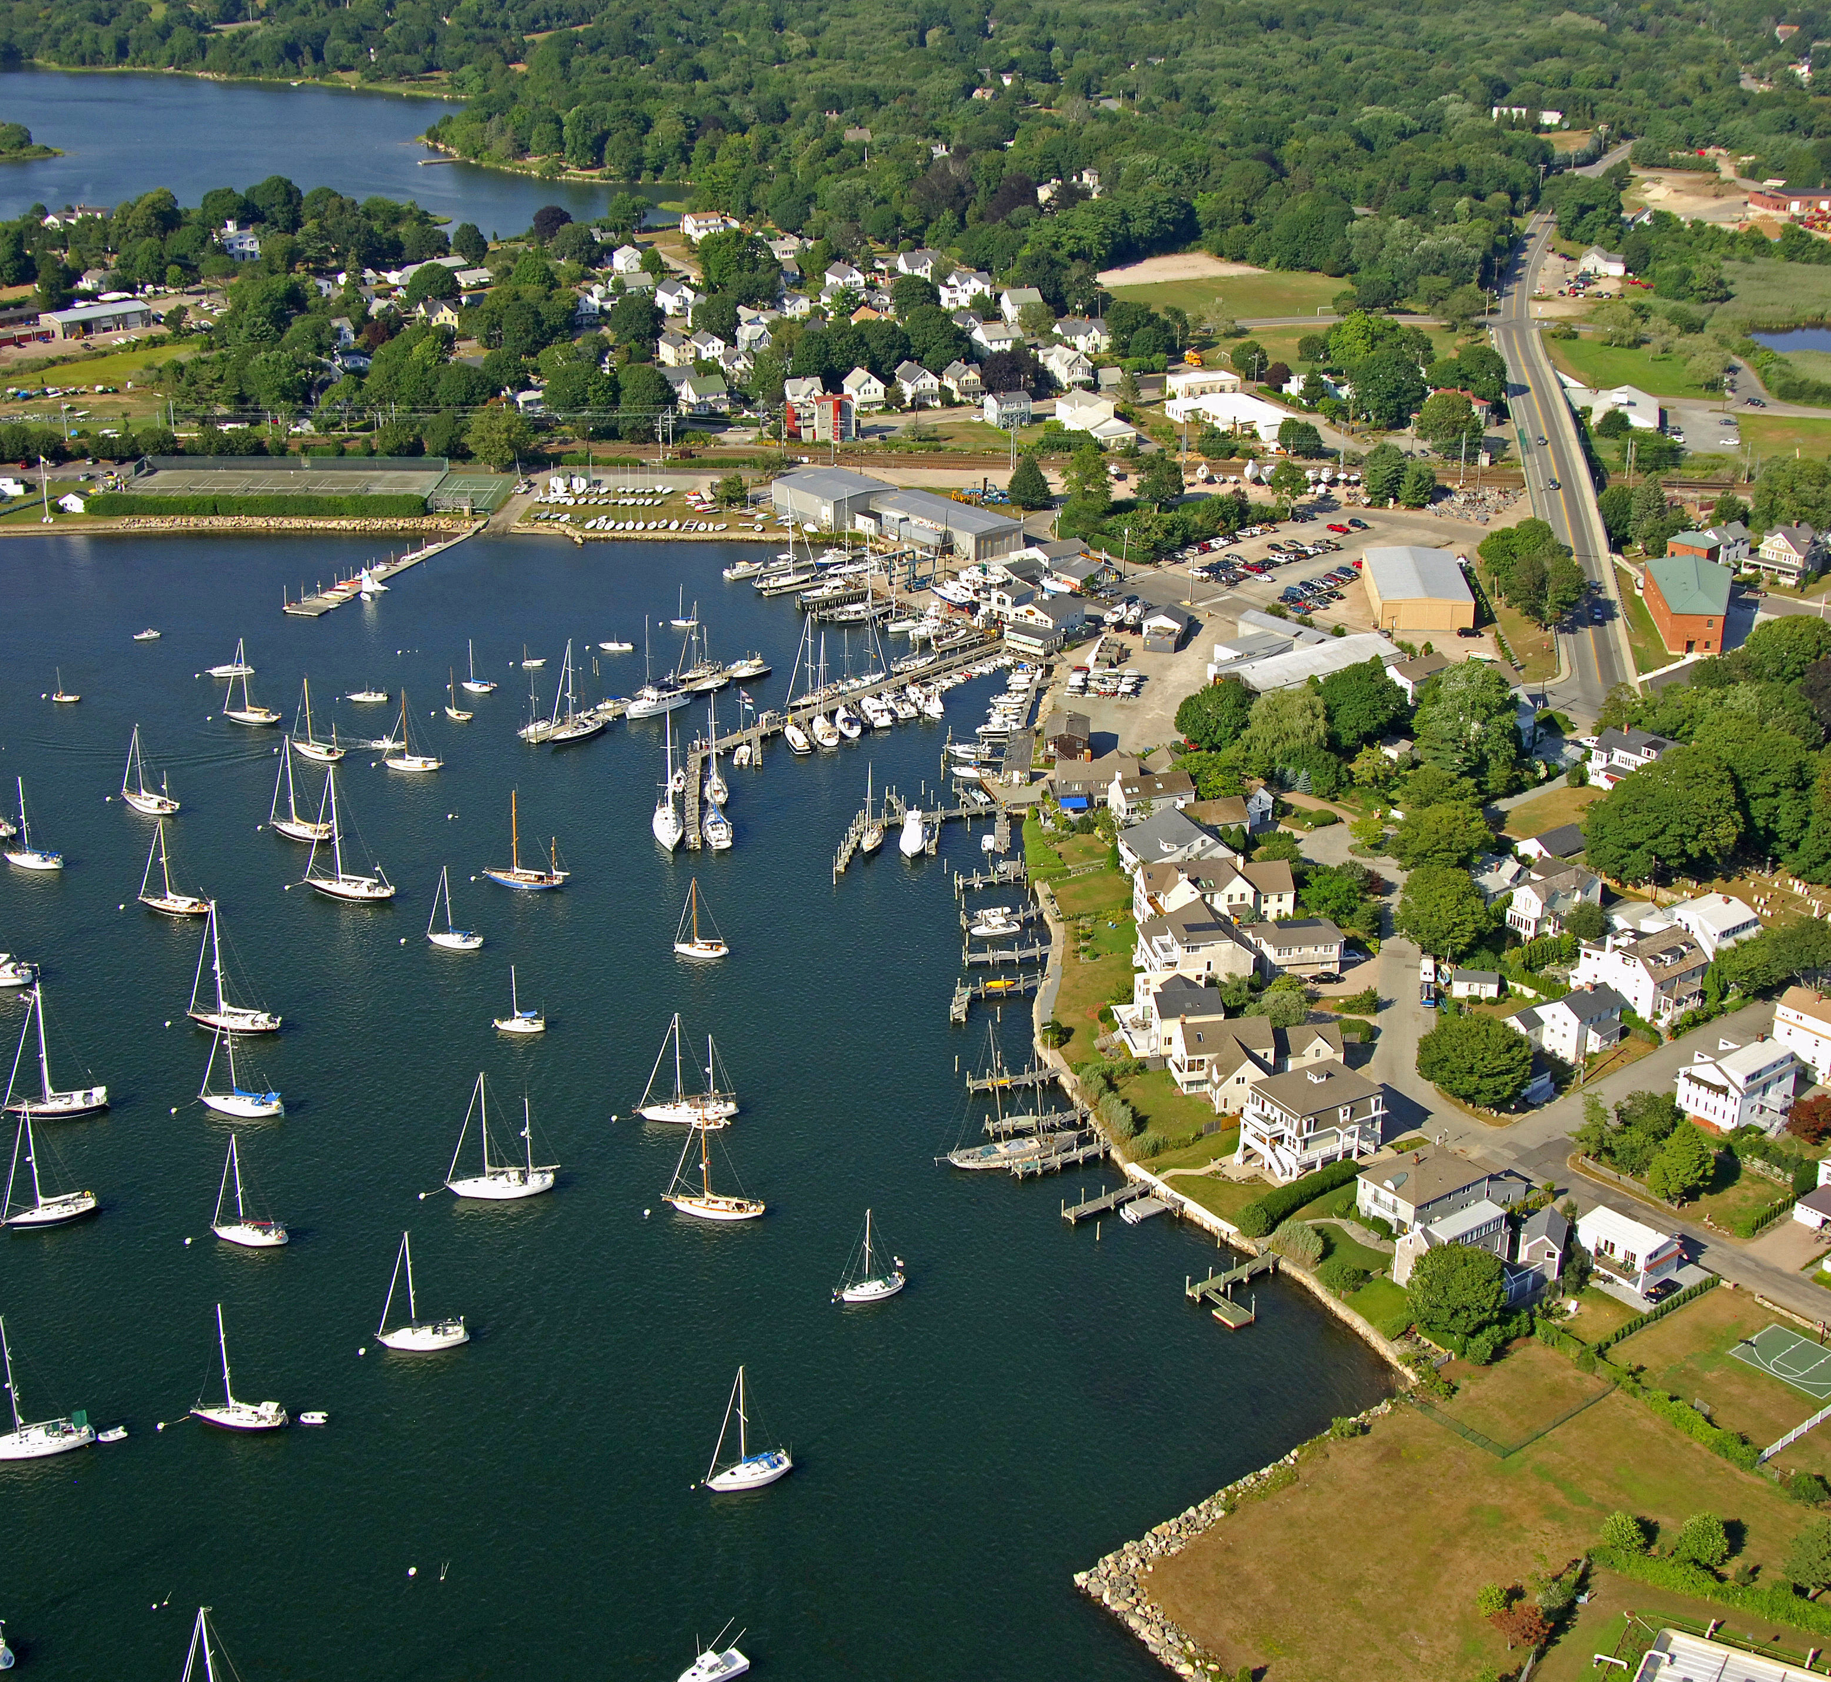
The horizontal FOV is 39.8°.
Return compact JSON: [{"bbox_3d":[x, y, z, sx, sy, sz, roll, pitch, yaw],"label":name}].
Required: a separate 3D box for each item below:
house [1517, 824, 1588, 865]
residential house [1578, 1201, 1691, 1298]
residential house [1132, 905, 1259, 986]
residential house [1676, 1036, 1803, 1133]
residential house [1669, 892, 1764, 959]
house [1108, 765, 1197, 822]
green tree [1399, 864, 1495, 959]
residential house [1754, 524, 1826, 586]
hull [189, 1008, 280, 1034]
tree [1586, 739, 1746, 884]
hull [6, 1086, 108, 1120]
[{"bbox_3d":[100.390,0.700,397.710,9.500,4.600,6.900,-17,28,-35],"label":"house"},{"bbox_3d":[83.135,46.784,293.669,7.810,5.910,9.490,-17,28,-35],"label":"residential house"},{"bbox_3d":[40.880,13.760,367.560,14.800,9.500,11.500,-5,23,-9],"label":"residential house"},{"bbox_3d":[105.060,30.050,322.900,12.000,8.800,9.600,-18,28,-35],"label":"residential house"},{"bbox_3d":[116.540,12.380,368.130,9.400,7.500,8.100,-16,27,-31],"label":"residential house"},{"bbox_3d":[39.982,-8.212,426.056,12.660,6.700,6.910,-7,24,-16],"label":"house"},{"bbox_3d":[77.430,10.530,368.650,13.300,12.400,13.300,-1,23,0],"label":"green tree"},{"bbox_3d":[184.040,-60.830,532.590,12.000,10.000,14.000,20,30,40],"label":"residential house"},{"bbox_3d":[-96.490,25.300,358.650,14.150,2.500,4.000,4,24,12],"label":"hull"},{"bbox_3d":[119.890,-2.730,407.540,24.500,20.000,24.500,0,23,0],"label":"tree"},{"bbox_3d":[-114.580,35.480,337.580,12.600,2.100,3.800,-5,23,-9],"label":"hull"}]

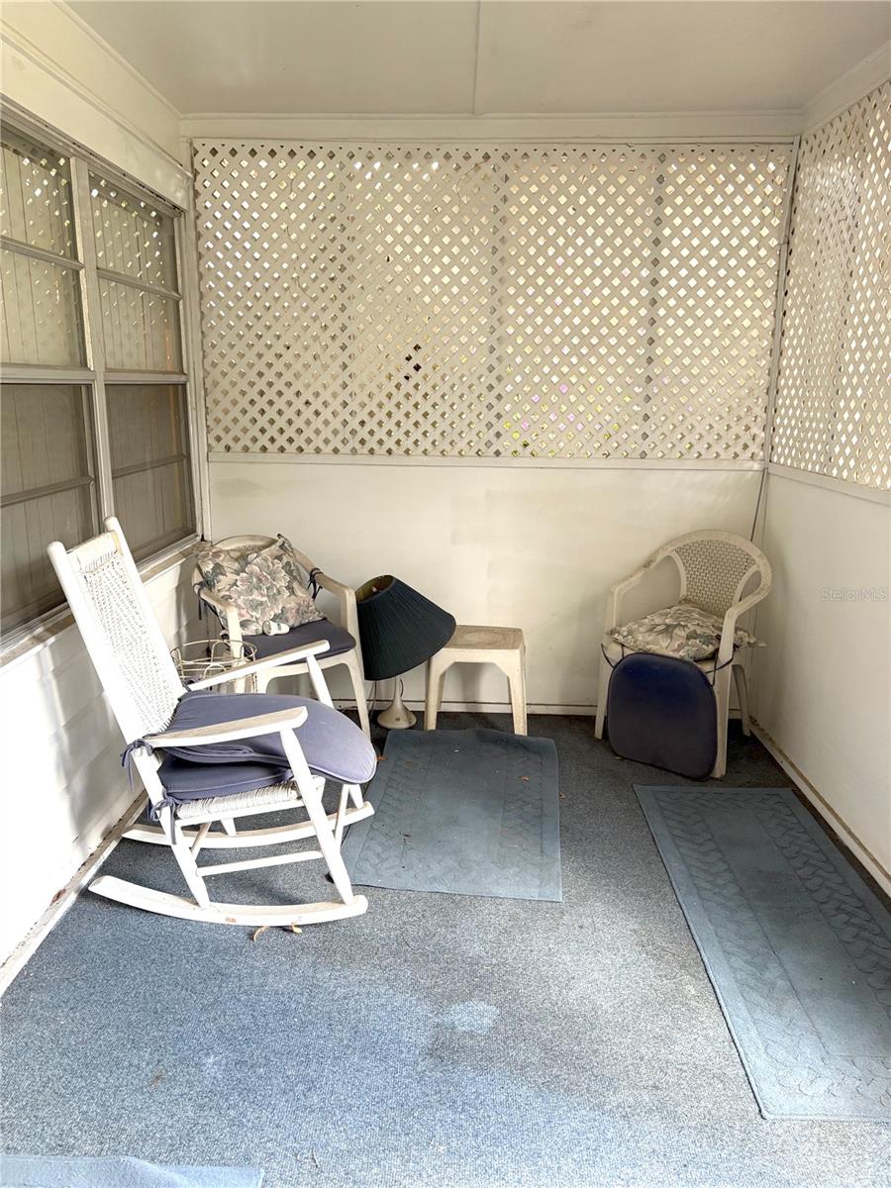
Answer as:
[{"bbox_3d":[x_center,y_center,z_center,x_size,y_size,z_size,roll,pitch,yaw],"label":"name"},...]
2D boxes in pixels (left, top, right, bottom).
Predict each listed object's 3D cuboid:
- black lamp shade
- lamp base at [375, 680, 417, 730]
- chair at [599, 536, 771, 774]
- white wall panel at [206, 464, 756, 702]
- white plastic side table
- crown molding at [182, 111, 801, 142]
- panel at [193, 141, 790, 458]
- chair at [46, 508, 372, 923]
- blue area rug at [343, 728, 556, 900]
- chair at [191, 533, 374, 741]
[{"bbox_3d":[-0.226,0.094,3.609,0.440,0.290,0.440,-25,24,7],"label":"black lamp shade"},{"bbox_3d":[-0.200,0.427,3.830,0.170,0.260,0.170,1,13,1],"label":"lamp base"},{"bbox_3d":[0.961,0.195,3.595,0.575,0.842,0.530,11,16,37],"label":"chair"},{"bbox_3d":[0.157,-0.025,3.841,2.320,1.080,0.030,1,13,1],"label":"white wall panel"},{"bbox_3d":[0.128,0.375,3.739,0.415,0.410,0.370,1,13,1],"label":"white plastic side table"},{"bbox_3d":[0.167,-1.794,3.418,2.370,0.105,0.035,1,13,1],"label":"crown molding"},{"bbox_3d":[0.168,-1.158,3.579,2.310,1.215,0.030,1,13,1],"label":"panel"},{"bbox_3d":[-0.594,0.332,2.478,0.785,1.045,0.600,0,13,-2],"label":"chair"},{"bbox_3d":[0.045,0.715,3.081,0.690,0.030,1.090,2,13,6],"label":"blue area rug"},{"bbox_3d":[-0.657,0.185,3.575,0.575,0.835,0.530,-9,16,-37],"label":"chair"}]

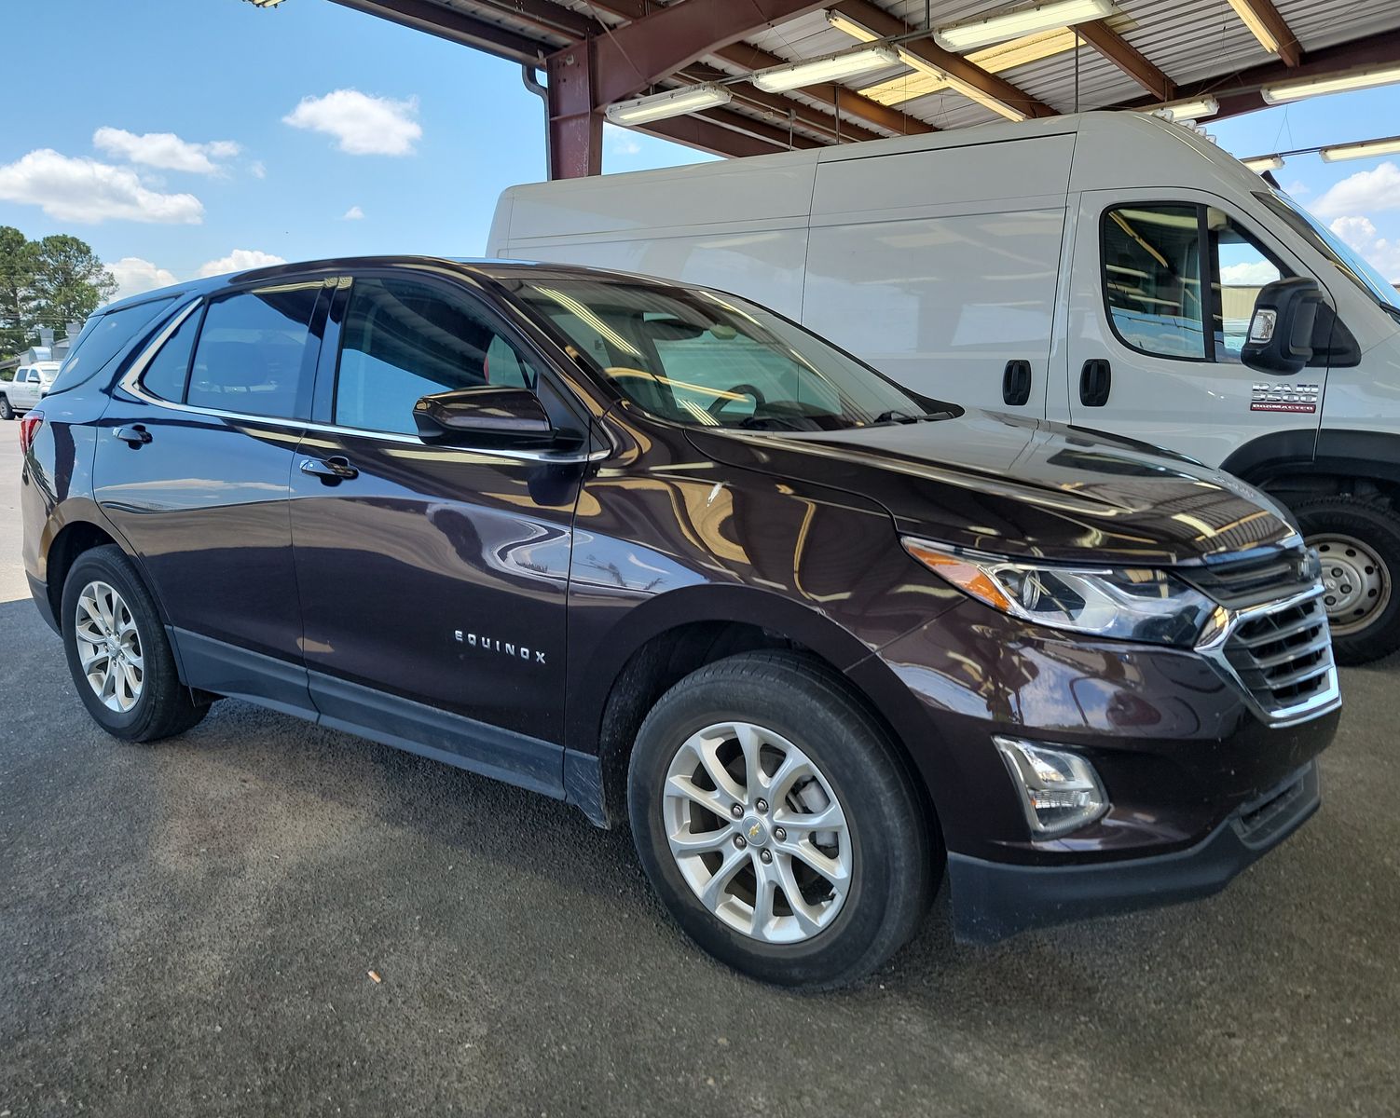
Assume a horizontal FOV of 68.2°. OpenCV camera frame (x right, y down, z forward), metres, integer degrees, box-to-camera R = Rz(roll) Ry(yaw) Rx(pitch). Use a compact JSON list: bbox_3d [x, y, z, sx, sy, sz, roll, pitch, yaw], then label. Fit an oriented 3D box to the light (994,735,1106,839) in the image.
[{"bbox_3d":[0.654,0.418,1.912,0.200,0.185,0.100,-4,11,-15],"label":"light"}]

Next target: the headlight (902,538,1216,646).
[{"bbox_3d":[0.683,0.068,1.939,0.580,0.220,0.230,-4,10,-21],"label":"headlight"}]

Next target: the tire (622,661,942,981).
[{"bbox_3d":[0.166,0.556,2.242,0.720,0.720,0.230,7,12,37],"label":"tire"}]

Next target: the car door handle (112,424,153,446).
[{"bbox_3d":[-1.858,-0.403,3.384,0.240,0.048,0.060,7,13,34],"label":"car door handle"}]

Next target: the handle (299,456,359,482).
[{"bbox_3d":[-1.009,-0.244,2.814,0.240,0.048,0.060,7,13,34],"label":"handle"}]

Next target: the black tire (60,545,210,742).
[{"bbox_3d":[-2.071,0.303,3.799,0.724,0.720,0.225,7,13,34],"label":"black tire"}]

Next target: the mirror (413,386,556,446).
[{"bbox_3d":[-0.485,-0.324,2.340,0.250,0.140,0.180,-9,13,-41],"label":"mirror"}]

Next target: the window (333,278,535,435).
[{"bbox_3d":[-0.680,-0.524,2.688,0.880,0.470,0.050,6,-9,35],"label":"window"}]

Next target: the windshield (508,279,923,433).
[{"bbox_3d":[0.169,-0.581,3.023,0.935,0.120,1.400,40,30,22],"label":"windshield"}]

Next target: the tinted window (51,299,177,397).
[{"bbox_3d":[-2.167,-0.781,3.824,0.840,0.370,0.070,8,-8,39],"label":"tinted window"}]

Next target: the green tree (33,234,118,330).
[{"bbox_3d":[-51.352,-20.015,86.145,7.000,13.700,7.000,-6,11,-30],"label":"green tree"}]

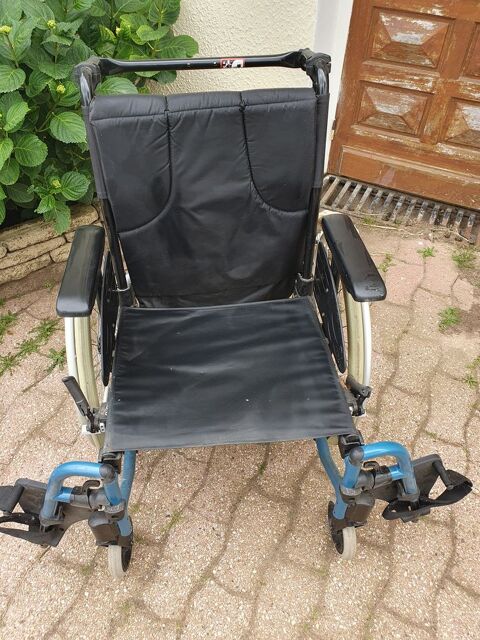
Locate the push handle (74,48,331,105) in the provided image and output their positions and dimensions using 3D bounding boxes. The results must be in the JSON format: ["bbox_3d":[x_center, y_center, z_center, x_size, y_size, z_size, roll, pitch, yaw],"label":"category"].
[{"bbox_3d":[-0.068,-0.472,0.931,0.475,0.068,0.070,-4,44,-4],"label":"push handle"}]

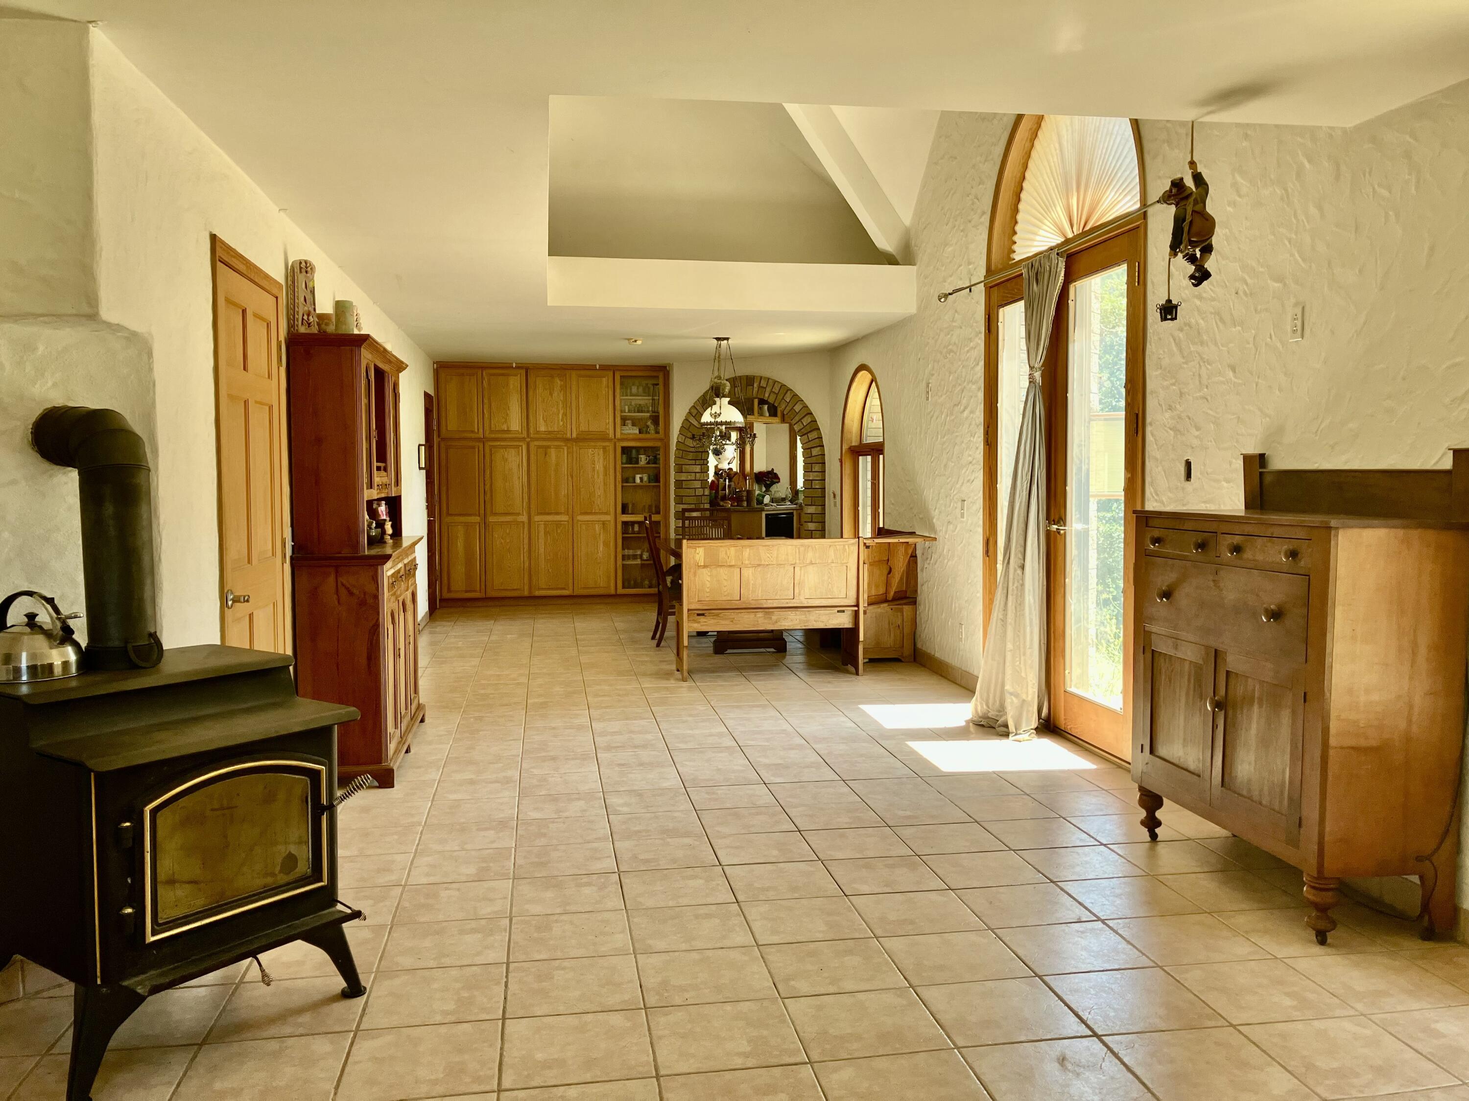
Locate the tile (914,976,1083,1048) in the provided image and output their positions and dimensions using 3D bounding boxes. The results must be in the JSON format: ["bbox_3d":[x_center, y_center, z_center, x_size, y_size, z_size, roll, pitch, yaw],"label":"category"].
[{"bbox_3d":[0.668,1.164,2.983,0.343,0.010,0.335,-1,4,-9],"label":"tile"}]

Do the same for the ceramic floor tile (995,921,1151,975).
[{"bbox_3d":[0.934,1.104,3.287,0.332,0.011,0.326,-1,4,-9],"label":"ceramic floor tile"}]

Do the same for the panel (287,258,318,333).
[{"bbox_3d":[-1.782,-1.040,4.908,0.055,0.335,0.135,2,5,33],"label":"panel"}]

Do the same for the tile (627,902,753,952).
[{"bbox_3d":[-0.130,1.088,3.411,0.332,0.014,0.324,-1,4,-9],"label":"tile"}]

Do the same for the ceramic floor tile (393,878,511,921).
[{"bbox_3d":[-0.861,1.088,3.667,0.332,0.011,0.326,-1,4,-9],"label":"ceramic floor tile"}]

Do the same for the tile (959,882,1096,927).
[{"bbox_3d":[0.857,1.055,3.525,0.320,0.010,0.320,-1,4,-9],"label":"tile"}]

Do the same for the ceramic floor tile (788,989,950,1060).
[{"bbox_3d":[0.311,1.137,2.846,0.332,0.011,0.326,-1,4,-9],"label":"ceramic floor tile"}]

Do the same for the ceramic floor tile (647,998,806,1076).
[{"bbox_3d":[-0.025,1.142,2.786,0.332,0.011,0.326,-1,4,-9],"label":"ceramic floor tile"}]

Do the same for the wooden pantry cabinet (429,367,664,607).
[{"bbox_3d":[-1.802,-0.654,11.991,2.262,2.364,0.600,-1,4,-9],"label":"wooden pantry cabinet"}]

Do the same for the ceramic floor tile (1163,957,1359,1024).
[{"bbox_3d":[1.290,1.091,2.931,0.320,0.010,0.320,-1,4,-9],"label":"ceramic floor tile"}]

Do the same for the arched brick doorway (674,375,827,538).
[{"bbox_3d":[0.182,-0.527,11.070,1.665,2.164,0.250,2,4,33],"label":"arched brick doorway"}]

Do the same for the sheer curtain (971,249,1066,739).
[{"bbox_3d":[1.453,-0.273,5.999,0.260,2.370,0.560,-1,4,-9],"label":"sheer curtain"}]

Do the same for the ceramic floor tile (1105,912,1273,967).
[{"bbox_3d":[1.238,1.070,3.254,0.320,0.010,0.320,-1,4,-9],"label":"ceramic floor tile"}]

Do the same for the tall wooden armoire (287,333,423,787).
[{"bbox_3d":[-1.695,0.015,5.465,0.400,1.848,1.392,-1,4,-9],"label":"tall wooden armoire"}]

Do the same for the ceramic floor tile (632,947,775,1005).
[{"bbox_3d":[-0.077,1.121,3.116,0.332,0.011,0.326,-1,4,-9],"label":"ceramic floor tile"}]

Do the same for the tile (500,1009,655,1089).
[{"bbox_3d":[-0.371,1.180,2.813,0.343,0.010,0.335,-1,4,-9],"label":"tile"}]

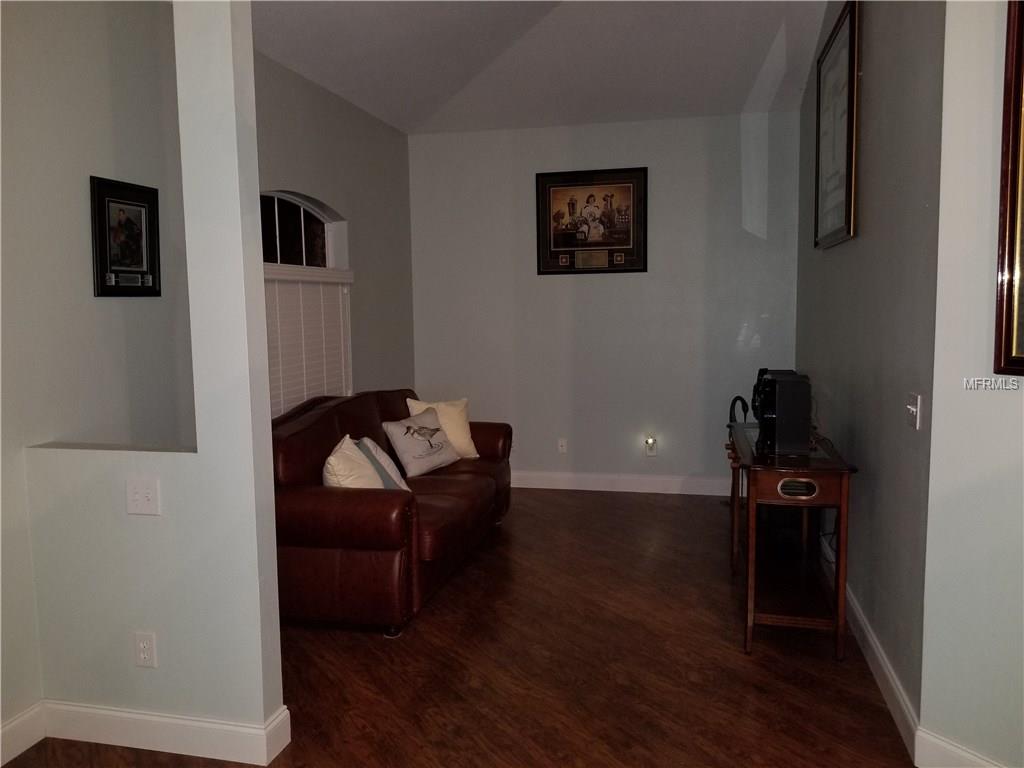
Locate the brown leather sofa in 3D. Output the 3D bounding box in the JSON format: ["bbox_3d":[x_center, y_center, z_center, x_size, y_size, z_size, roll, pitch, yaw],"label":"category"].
[{"bbox_3d":[-0.676,0.527,4.229,0.903,0.935,2.050,0,6,14],"label":"brown leather sofa"}]

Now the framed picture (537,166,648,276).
[{"bbox_3d":[0.584,-1.198,5.689,0.823,0.754,0.035,0,6,14],"label":"framed picture"}]

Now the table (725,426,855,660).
[{"bbox_3d":[1.210,0.650,3.479,0.443,0.776,1.080,0,6,14],"label":"table"}]

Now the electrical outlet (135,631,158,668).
[{"bbox_3d":[-1.165,0.846,2.440,0.071,0.115,0.012,0,6,14],"label":"electrical outlet"}]

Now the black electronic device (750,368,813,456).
[{"bbox_3d":[1.141,0.117,3.296,0.230,0.330,0.270,0,6,14],"label":"black electronic device"}]

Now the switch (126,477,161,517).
[{"bbox_3d":[-1.146,0.353,2.386,0.118,0.114,0.012,0,6,14],"label":"switch"}]

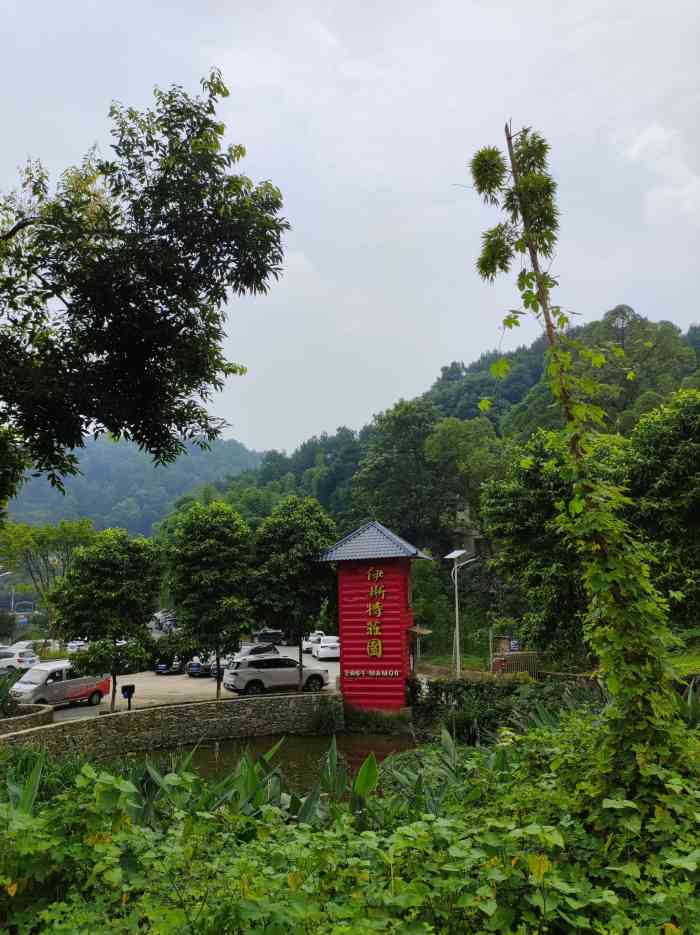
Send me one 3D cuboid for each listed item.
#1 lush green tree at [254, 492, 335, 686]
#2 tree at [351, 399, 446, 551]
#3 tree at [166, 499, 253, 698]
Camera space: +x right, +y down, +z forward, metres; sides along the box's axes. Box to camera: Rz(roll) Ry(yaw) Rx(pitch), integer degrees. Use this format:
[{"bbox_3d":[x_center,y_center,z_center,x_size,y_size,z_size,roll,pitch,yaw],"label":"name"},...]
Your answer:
[{"bbox_3d":[-2.419,5.318,29.134,3.754,8.405,3.700,-1,-11,0],"label":"lush green tree"},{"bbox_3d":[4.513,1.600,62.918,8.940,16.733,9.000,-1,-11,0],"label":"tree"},{"bbox_3d":[-5.807,5.803,29.301,3.600,8.400,3.600,-1,-11,0],"label":"tree"}]

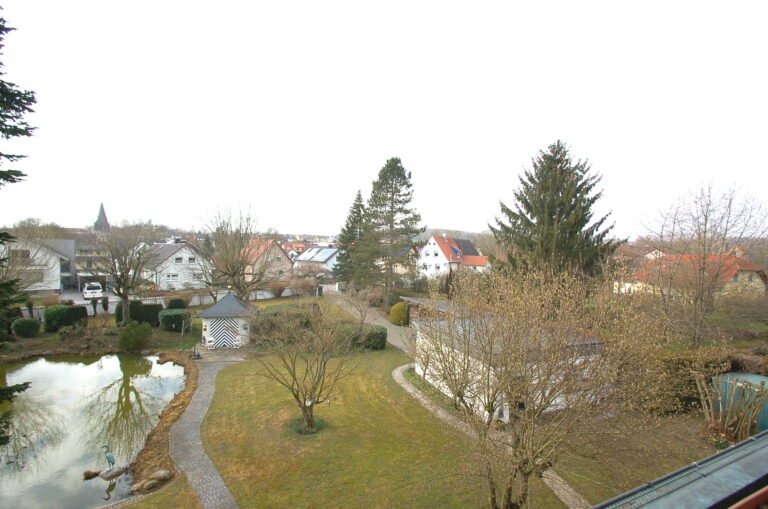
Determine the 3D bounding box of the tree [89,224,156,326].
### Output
[{"bbox_3d":[-20.227,1.860,24.800,4.700,8.100,4.700,1,3,0],"label":"tree"}]

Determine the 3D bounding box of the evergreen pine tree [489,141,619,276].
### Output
[{"bbox_3d":[13.997,-1.447,25.958,9.600,15.600,9.600,-1,2,-27],"label":"evergreen pine tree"}]

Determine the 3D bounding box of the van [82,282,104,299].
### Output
[{"bbox_3d":[-36.664,4.413,40.411,1.850,1.780,4.700,-2,3,-44],"label":"van"}]

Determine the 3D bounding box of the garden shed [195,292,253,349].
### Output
[{"bbox_3d":[-11.439,4.447,23.490,3.800,3.500,3.800,0,2,-14],"label":"garden shed"}]

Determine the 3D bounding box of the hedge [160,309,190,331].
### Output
[{"bbox_3d":[-16.621,5.254,25.400,2.200,1.400,1.700,0,4,-24],"label":"hedge"}]

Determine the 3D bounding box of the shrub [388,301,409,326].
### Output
[{"bbox_3d":[1.414,5.509,30.170,1.750,1.950,1.750,0,3,0],"label":"shrub"}]

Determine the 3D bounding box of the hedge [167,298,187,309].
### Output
[{"bbox_3d":[-21.309,5.482,33.072,1.900,1.750,1.700,-1,3,-30],"label":"hedge"}]

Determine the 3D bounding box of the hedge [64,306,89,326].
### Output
[{"bbox_3d":[-25.990,5.064,27.122,1.500,1.700,1.500,-2,3,-45],"label":"hedge"}]

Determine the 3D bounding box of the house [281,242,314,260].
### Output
[{"bbox_3d":[-26.234,0.404,98.112,11.000,8.200,9.500,-1,3,-12],"label":"house"}]

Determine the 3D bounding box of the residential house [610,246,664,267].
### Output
[{"bbox_3d":[67.721,1.753,84.000,9.500,7.800,11.500,1,3,6],"label":"residential house"}]

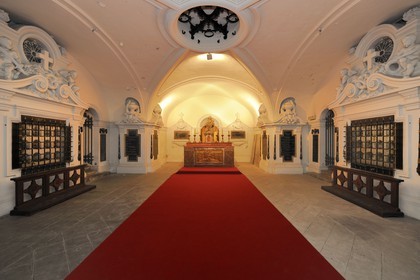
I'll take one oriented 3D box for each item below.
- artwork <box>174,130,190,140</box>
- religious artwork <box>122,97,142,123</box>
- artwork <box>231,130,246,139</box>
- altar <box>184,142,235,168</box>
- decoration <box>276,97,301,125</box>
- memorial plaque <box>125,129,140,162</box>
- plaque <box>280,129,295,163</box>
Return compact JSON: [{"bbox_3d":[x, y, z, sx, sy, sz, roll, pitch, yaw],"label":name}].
[{"bbox_3d":[-1.825,-0.288,10.700,1.003,0.537,0.060,0,0,0],"label":"artwork"},{"bbox_3d":[-3.571,-1.366,7.500,0.942,1.217,0.420,0,0,0],"label":"religious artwork"},{"bbox_3d":[1.881,-0.301,10.700,0.944,0.511,0.060,0,0,0],"label":"artwork"},{"bbox_3d":[-0.020,0.820,8.900,2.550,1.140,1.100,0,0,0],"label":"altar"},{"bbox_3d":[3.628,-1.350,7.500,1.102,1.249,0.420,0,0,0],"label":"decoration"},{"bbox_3d":[-3.468,0.268,7.360,0.744,1.483,0.070,0,0,0],"label":"memorial plaque"},{"bbox_3d":[3.527,0.293,7.360,0.744,1.442,0.070,0,0,0],"label":"plaque"}]

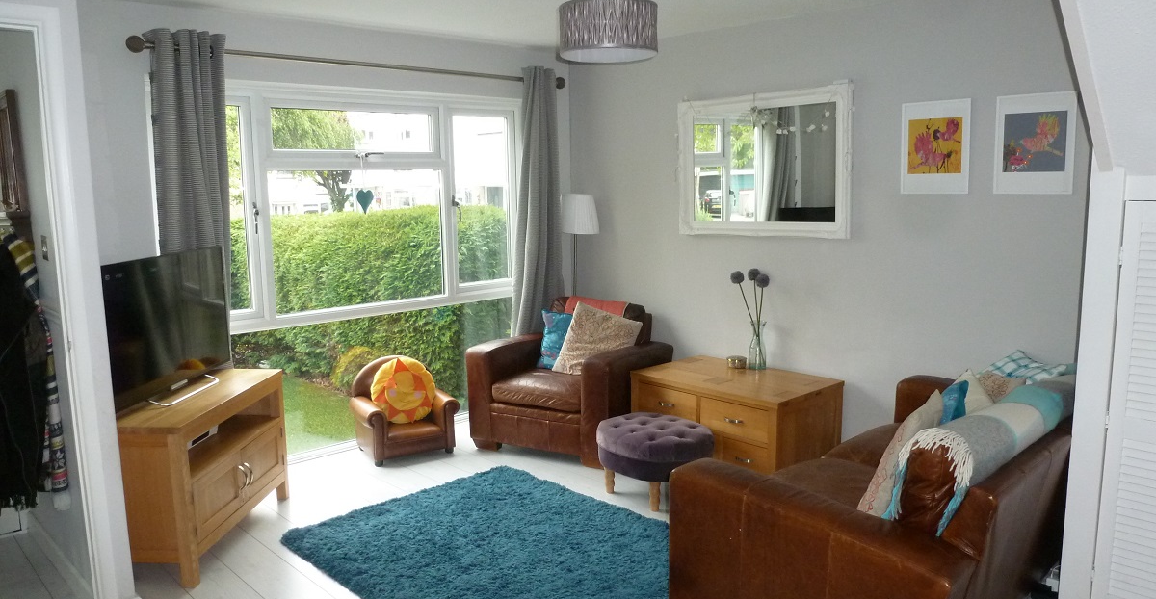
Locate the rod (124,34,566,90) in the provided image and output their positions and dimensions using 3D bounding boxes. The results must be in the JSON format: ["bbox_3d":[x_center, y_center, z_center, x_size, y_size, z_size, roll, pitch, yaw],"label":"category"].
[{"bbox_3d":[-1.018,-1.268,4.390,2.630,0.080,0.100,-9,12,-43],"label":"rod"}]

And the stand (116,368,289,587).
[{"bbox_3d":[-1.681,0.727,3.468,0.470,0.630,0.930,-1,8,2],"label":"stand"}]

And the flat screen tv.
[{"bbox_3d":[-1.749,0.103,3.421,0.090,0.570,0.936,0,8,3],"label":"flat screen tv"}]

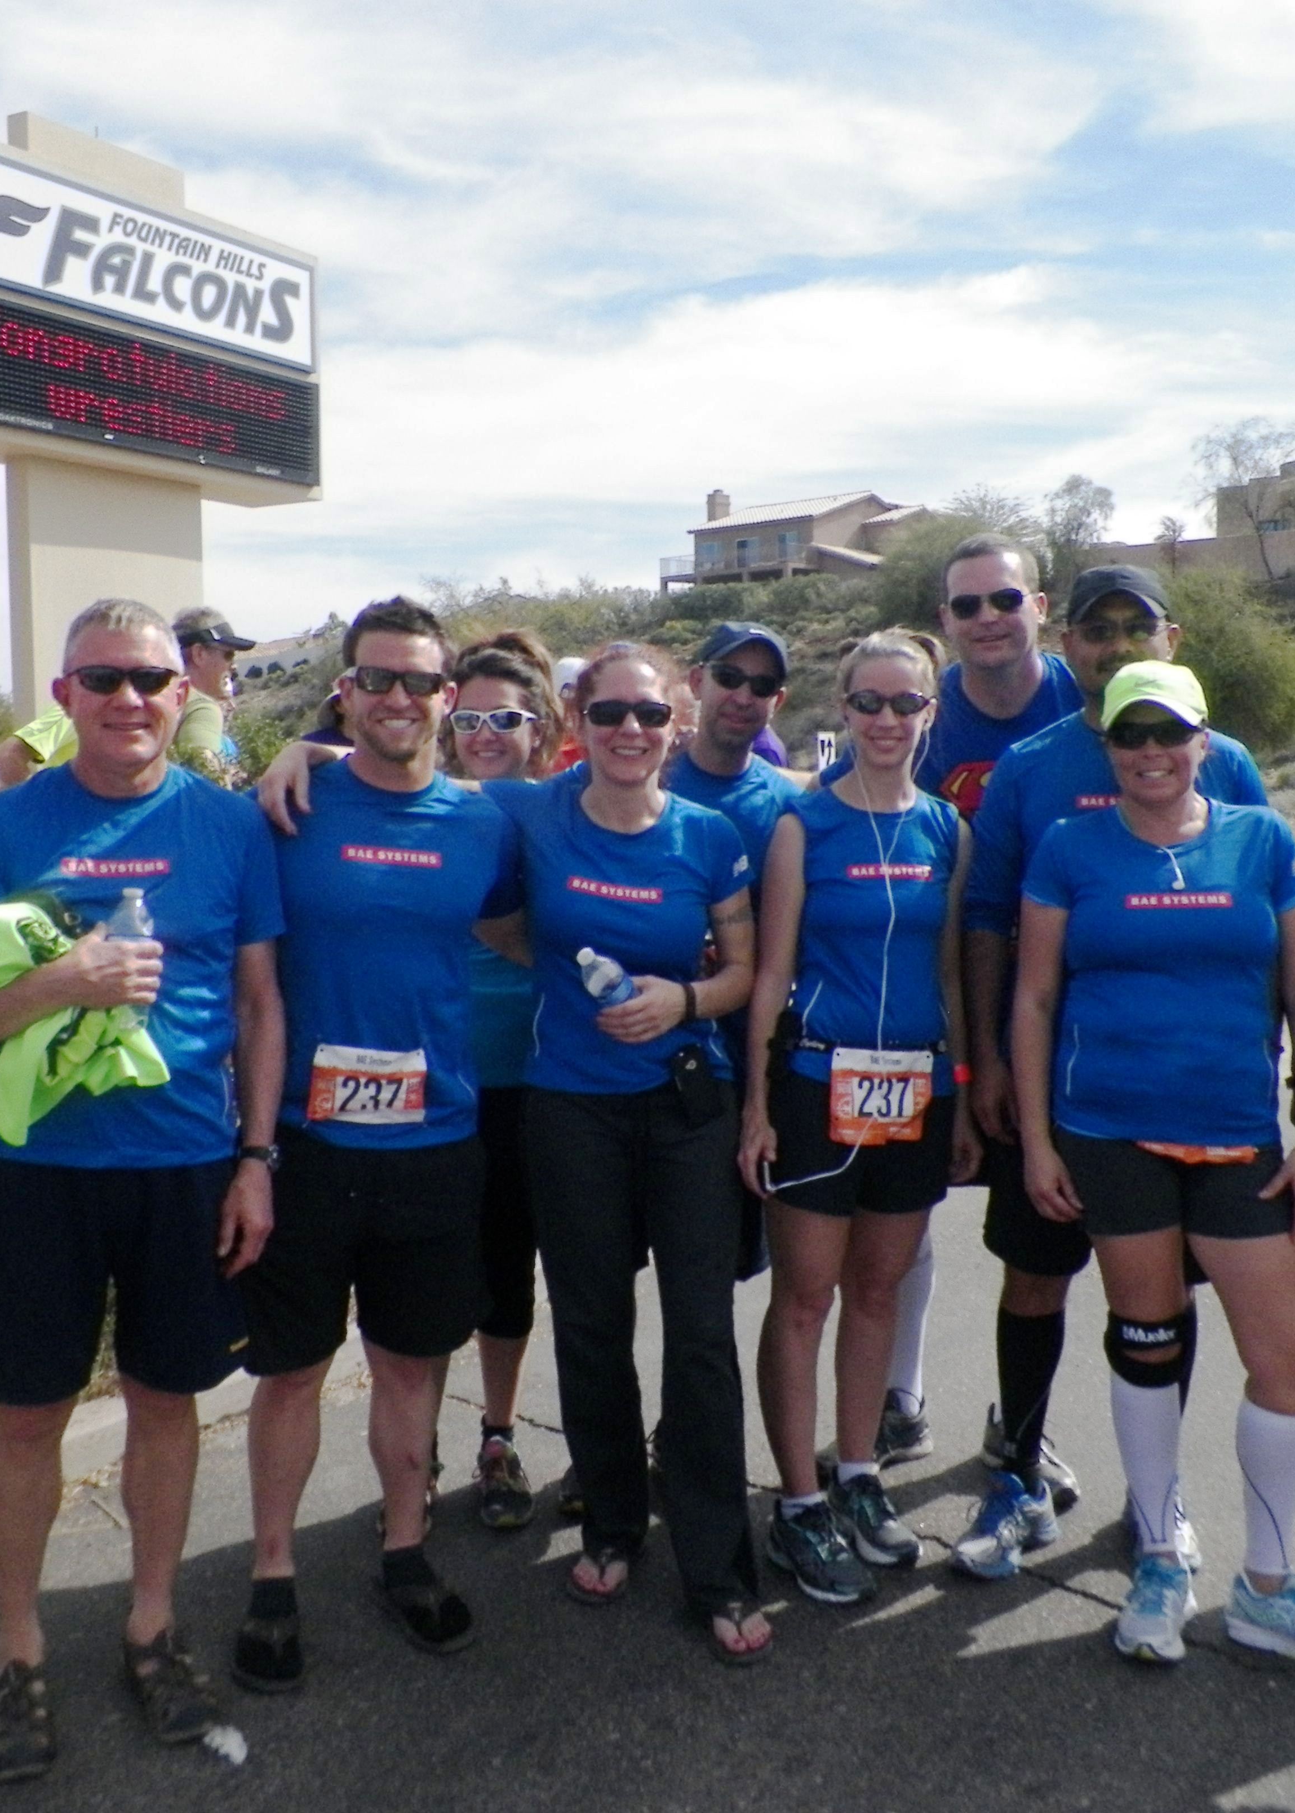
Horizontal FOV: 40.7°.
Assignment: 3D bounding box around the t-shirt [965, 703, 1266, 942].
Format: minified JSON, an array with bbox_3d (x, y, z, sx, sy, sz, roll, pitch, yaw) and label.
[{"bbox_3d":[0.843,-0.005,3.110,0.560,0.680,0.310,0,5,10],"label":"t-shirt"}]

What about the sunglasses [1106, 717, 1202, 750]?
[{"bbox_3d":[0.793,-0.271,2.740,0.148,0.048,0.150,7,5,19],"label":"sunglasses"}]

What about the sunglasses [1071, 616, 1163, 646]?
[{"bbox_3d":[0.825,-0.483,3.070,0.145,0.045,0.150,-1,5,14],"label":"sunglasses"}]

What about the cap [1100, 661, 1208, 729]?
[{"bbox_3d":[0.799,-0.335,2.750,0.170,0.120,0.255,6,5,20],"label":"cap"}]

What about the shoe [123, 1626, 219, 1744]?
[{"bbox_3d":[-0.766,1.193,2.760,0.110,0.105,0.285,-3,6,-26],"label":"shoe"}]

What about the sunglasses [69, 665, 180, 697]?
[{"bbox_3d":[-0.739,-0.316,2.451,0.145,0.043,0.140,-3,6,-20],"label":"sunglasses"}]

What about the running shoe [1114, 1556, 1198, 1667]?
[{"bbox_3d":[0.862,1.156,2.940,0.100,0.105,0.270,2,6,23],"label":"running shoe"}]

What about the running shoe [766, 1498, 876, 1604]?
[{"bbox_3d":[0.304,1.131,3.106,0.100,0.120,0.268,-4,6,-32],"label":"running shoe"}]

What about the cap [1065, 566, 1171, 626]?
[{"bbox_3d":[0.844,-0.555,3.120,0.175,0.115,0.260,1,7,16],"label":"cap"}]

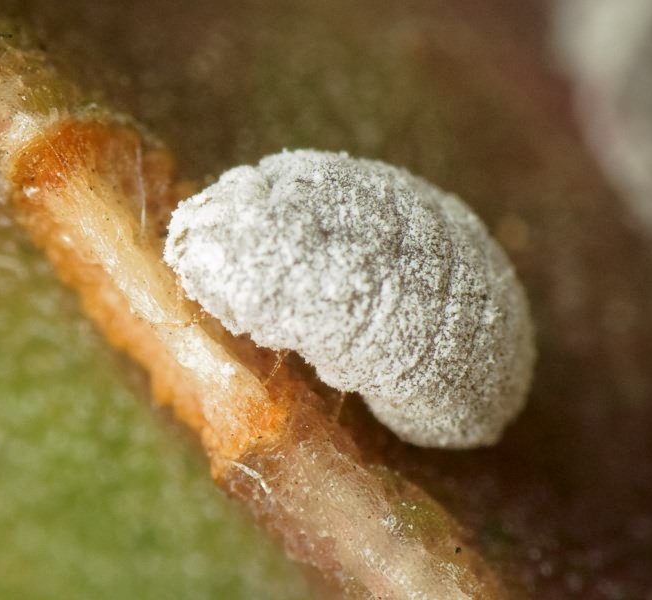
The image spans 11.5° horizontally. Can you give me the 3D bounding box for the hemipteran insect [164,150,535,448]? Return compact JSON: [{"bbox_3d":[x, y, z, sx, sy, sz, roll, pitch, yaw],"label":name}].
[{"bbox_3d":[0.000,0.000,0.023,0.003,0.001,0.002,30,50,-25],"label":"hemipteran insect"}]

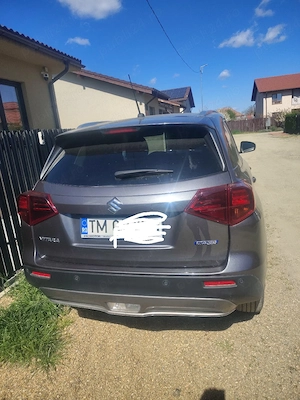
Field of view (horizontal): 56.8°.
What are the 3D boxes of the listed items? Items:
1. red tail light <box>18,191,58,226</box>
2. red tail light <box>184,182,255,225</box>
[{"bbox_3d":[-0.738,0.052,1.909,0.390,0.250,0.230,-1,14,15],"label":"red tail light"},{"bbox_3d":[0.411,0.024,1.601,0.390,0.250,0.230,-1,14,15],"label":"red tail light"}]

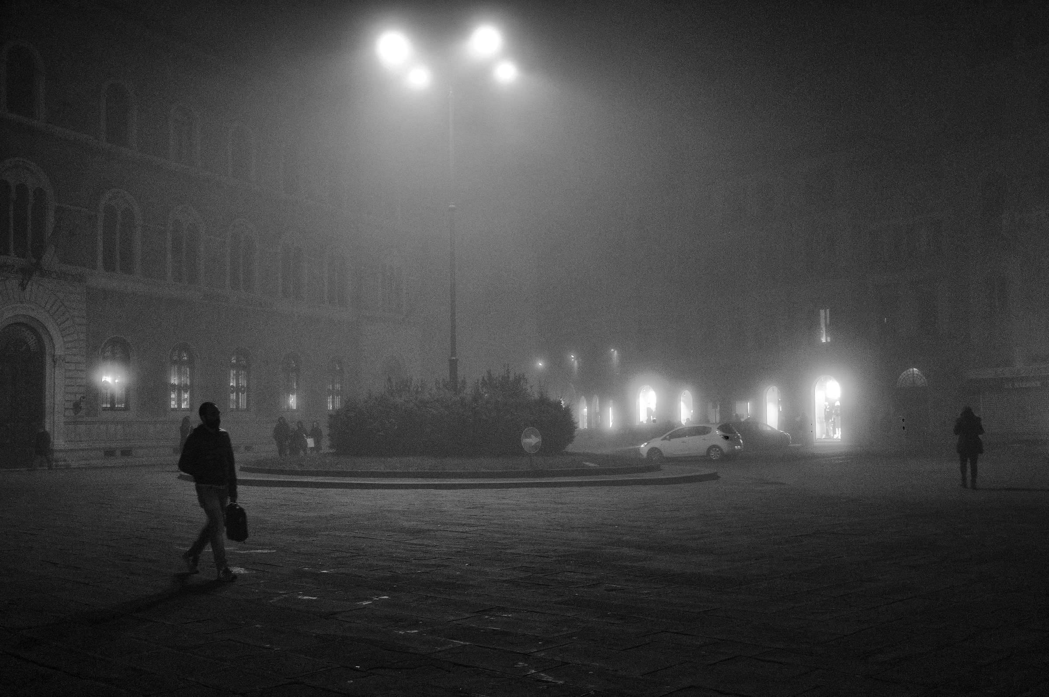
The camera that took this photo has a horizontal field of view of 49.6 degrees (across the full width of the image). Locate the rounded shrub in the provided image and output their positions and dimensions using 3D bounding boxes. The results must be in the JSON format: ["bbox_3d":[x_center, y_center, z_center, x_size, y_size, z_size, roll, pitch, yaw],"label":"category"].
[{"bbox_3d":[-2.108,2.018,33.000,7.000,2.400,6.600,0,-4,-3],"label":"rounded shrub"}]

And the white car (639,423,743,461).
[{"bbox_3d":[6.493,3.571,44.200,4.000,1.460,1.730,-3,-4,34],"label":"white car"}]

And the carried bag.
[{"bbox_3d":[-2.893,1.746,11.400,0.250,0.400,0.170,1,-4,-23],"label":"carried bag"}]

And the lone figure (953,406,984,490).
[{"bbox_3d":[9.242,2.076,23.600,0.580,1.710,0.420,-1,-4,5],"label":"lone figure"}]

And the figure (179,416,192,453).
[{"bbox_3d":[-13.880,3.700,46.500,0.420,1.720,0.500,1,-4,-24],"label":"figure"}]

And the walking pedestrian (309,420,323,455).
[{"bbox_3d":[-10.231,4.414,55.800,0.550,1.660,0.420,0,-4,-3],"label":"walking pedestrian"}]

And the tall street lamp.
[{"bbox_3d":[-2.139,-2.822,33.300,3.200,12.100,3.200,-1,-4,10],"label":"tall street lamp"}]

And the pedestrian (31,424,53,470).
[{"bbox_3d":[-17.447,3.534,41.000,0.700,1.660,0.520,1,-4,-23],"label":"pedestrian"}]

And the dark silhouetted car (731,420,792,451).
[{"bbox_3d":[10.681,4.193,54.500,4.150,1.460,1.740,-2,-4,17],"label":"dark silhouetted car"}]

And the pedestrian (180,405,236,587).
[{"bbox_3d":[-3.128,1.401,11.300,0.520,1.740,0.550,-4,-5,38],"label":"pedestrian"}]

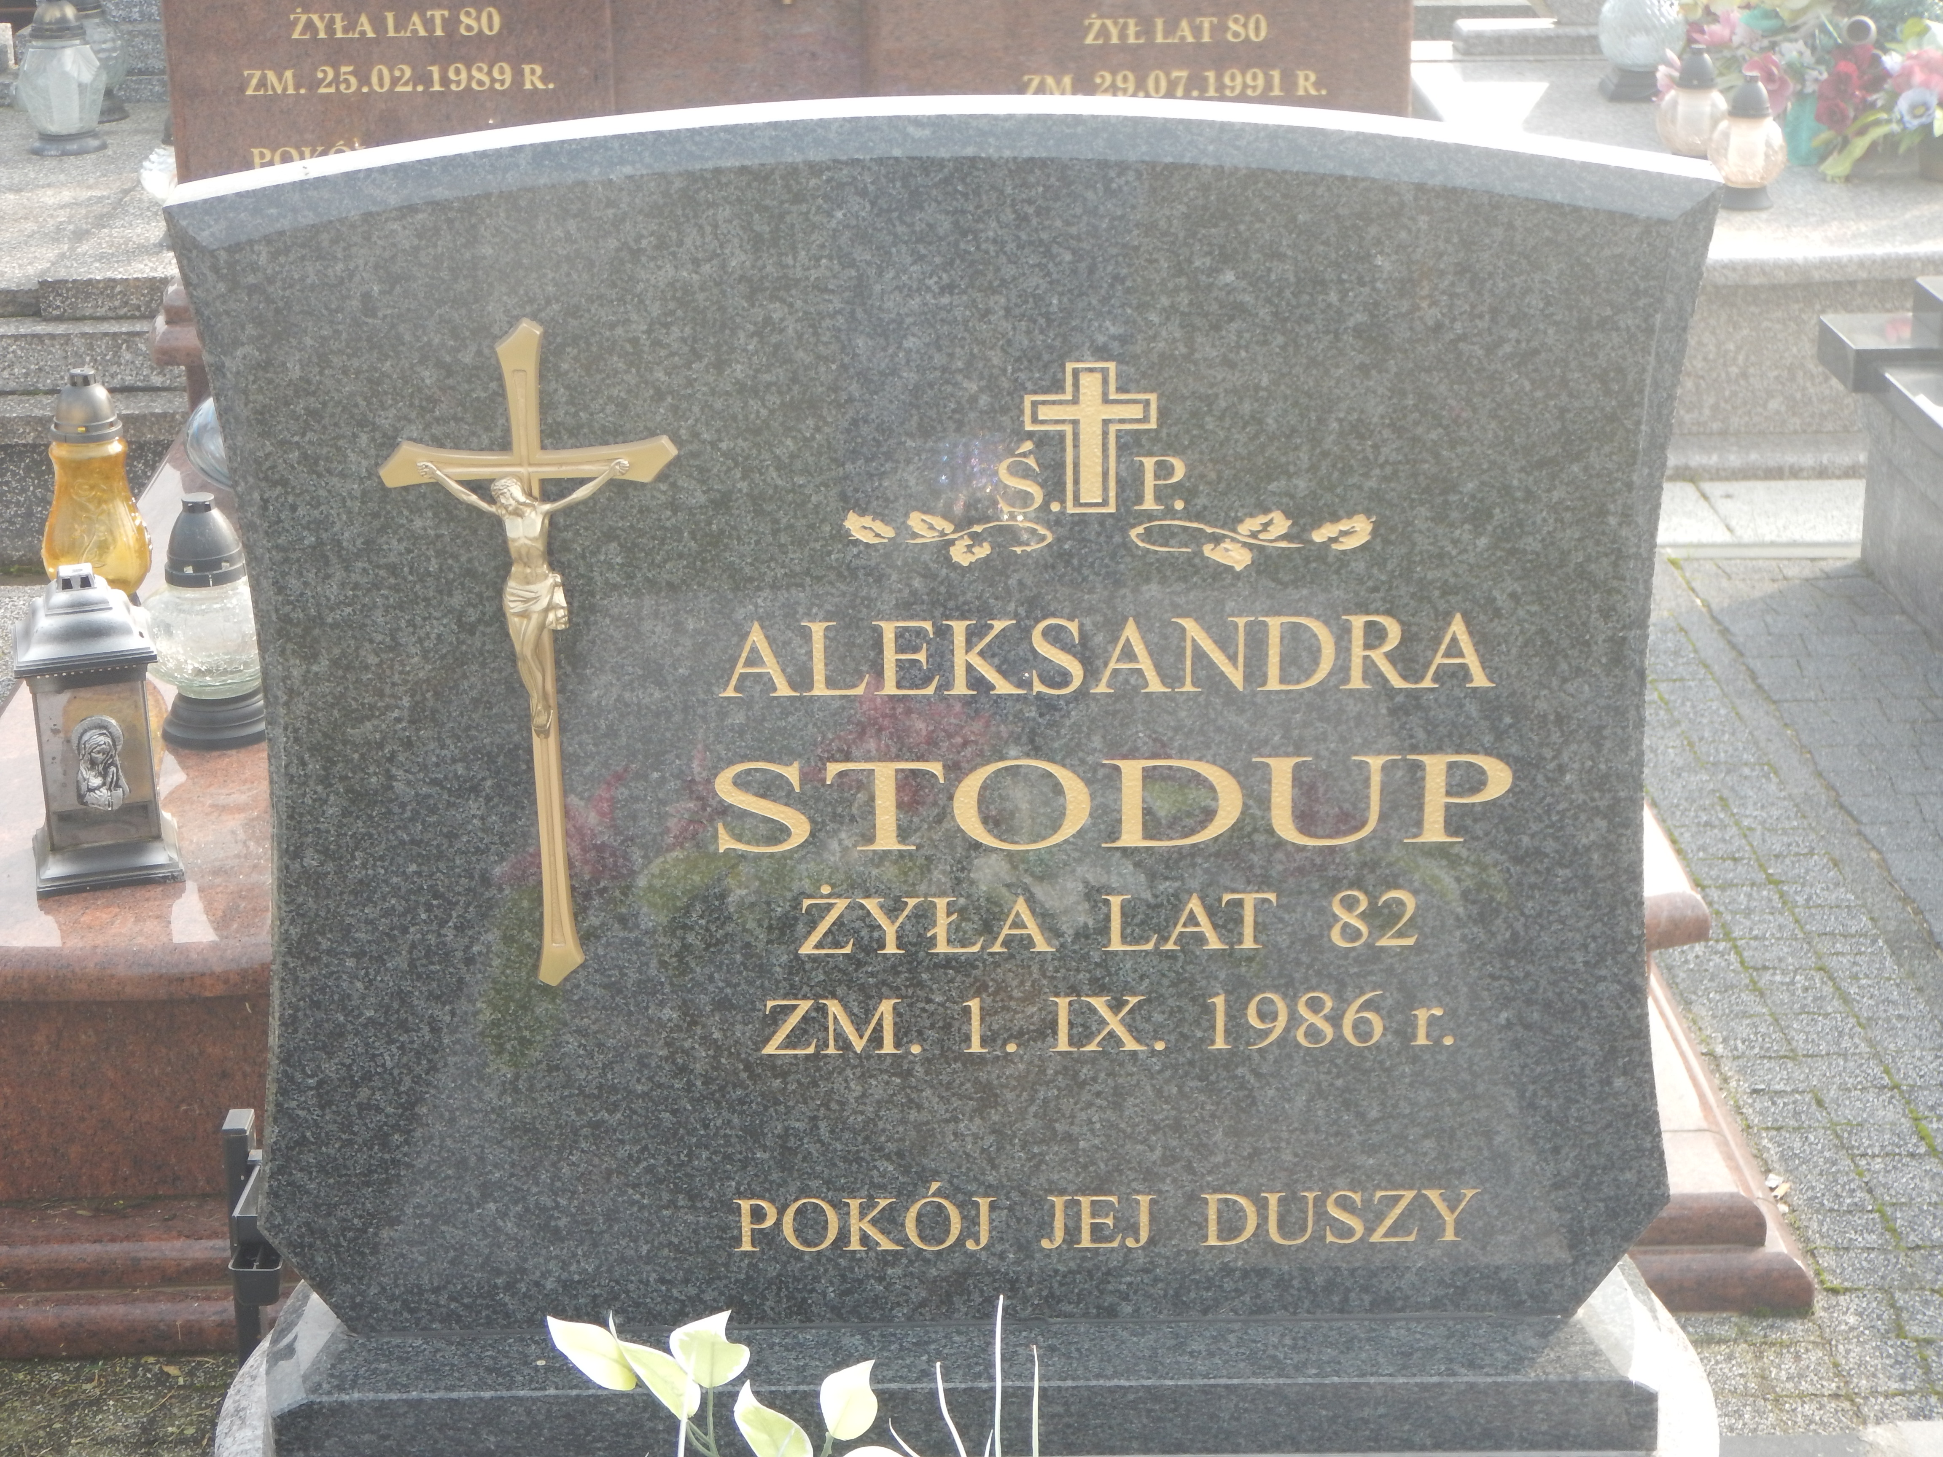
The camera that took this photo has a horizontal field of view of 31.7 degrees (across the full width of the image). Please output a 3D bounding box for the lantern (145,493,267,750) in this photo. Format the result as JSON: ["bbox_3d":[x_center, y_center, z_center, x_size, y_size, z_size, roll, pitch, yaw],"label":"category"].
[{"bbox_3d":[-0.774,-0.114,3.491,0.137,0.249,0.137,-1,21,-1],"label":"lantern"}]

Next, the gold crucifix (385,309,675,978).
[{"bbox_3d":[-0.229,-0.034,1.820,0.154,0.375,0.030,-2,21,-1],"label":"gold crucifix"}]

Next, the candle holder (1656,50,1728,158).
[{"bbox_3d":[1.235,-1.068,5.852,0.121,0.211,0.121,-1,21,-1],"label":"candle holder"}]

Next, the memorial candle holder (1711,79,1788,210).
[{"bbox_3d":[1.260,-0.956,5.562,0.121,0.211,0.121,-1,21,-1],"label":"memorial candle holder"}]

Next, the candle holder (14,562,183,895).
[{"bbox_3d":[-0.815,-0.011,3.172,0.136,0.288,0.136,-7,22,-15],"label":"candle holder"}]

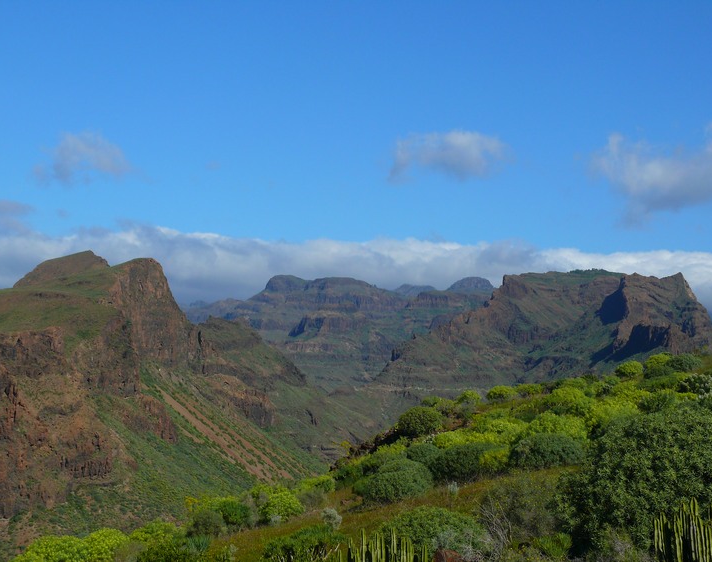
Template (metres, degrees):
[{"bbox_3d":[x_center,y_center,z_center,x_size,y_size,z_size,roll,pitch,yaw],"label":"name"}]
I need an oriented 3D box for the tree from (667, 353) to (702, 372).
[{"bbox_3d":[11.532,2.870,47.000,1.260,0.710,1.130,0,-2,0],"label":"tree"}]

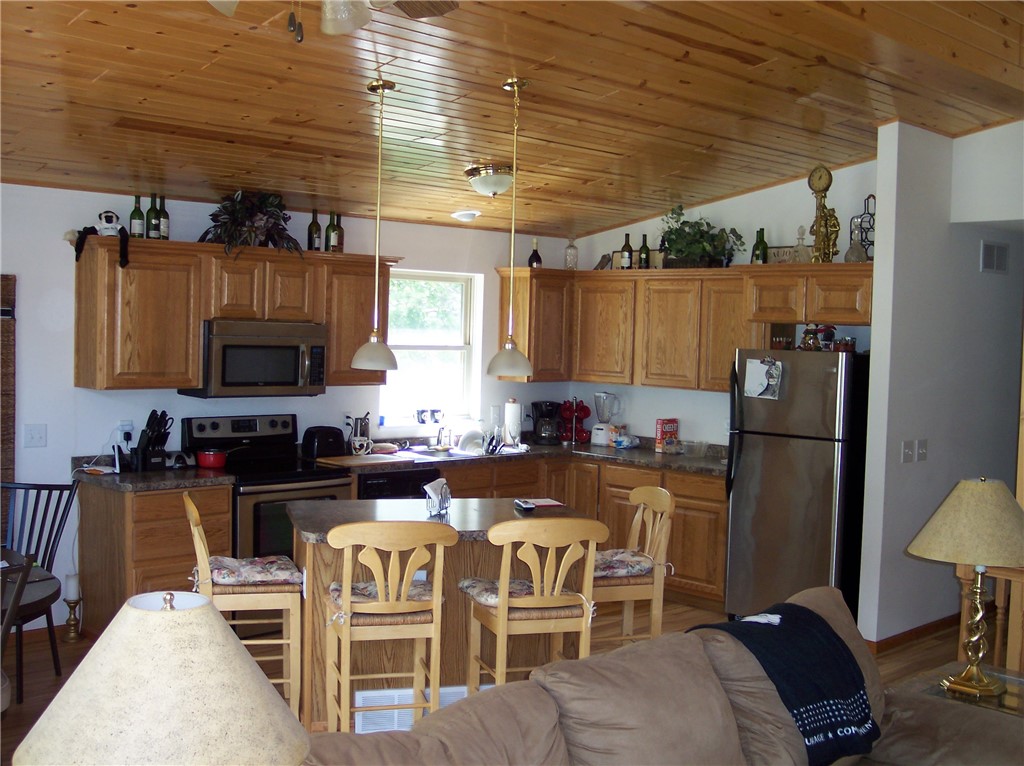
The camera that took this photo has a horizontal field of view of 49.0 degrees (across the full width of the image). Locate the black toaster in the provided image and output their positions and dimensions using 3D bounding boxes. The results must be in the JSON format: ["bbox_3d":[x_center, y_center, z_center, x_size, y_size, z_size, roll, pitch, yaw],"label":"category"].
[{"bbox_3d":[-1.159,0.373,6.969,0.250,0.200,0.170,-1,4,-43],"label":"black toaster"}]

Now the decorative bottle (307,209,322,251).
[{"bbox_3d":[-1.197,-0.903,6.827,0.077,0.297,0.077,1,3,0],"label":"decorative bottle"}]

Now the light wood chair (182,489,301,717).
[{"bbox_3d":[-1.199,0.985,4.983,0.510,0.995,0.500,1,3,-16],"label":"light wood chair"}]

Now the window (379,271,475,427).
[{"bbox_3d":[-0.579,-0.238,7.675,0.894,1.023,0.099,-1,4,-43],"label":"window"}]

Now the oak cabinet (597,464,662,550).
[{"bbox_3d":[0.980,0.955,7.552,0.616,0.854,0.550,-1,4,-43],"label":"oak cabinet"}]

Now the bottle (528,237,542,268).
[{"bbox_3d":[0.165,-0.906,8.023,0.091,0.265,0.091,1,3,0],"label":"bottle"}]

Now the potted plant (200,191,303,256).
[{"bbox_3d":[-1.497,-0.912,6.500,0.610,0.385,0.420,-1,4,-43],"label":"potted plant"}]

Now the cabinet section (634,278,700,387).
[{"bbox_3d":[1.163,-0.340,7.740,0.322,0.747,0.571,-1,4,-42],"label":"cabinet section"}]

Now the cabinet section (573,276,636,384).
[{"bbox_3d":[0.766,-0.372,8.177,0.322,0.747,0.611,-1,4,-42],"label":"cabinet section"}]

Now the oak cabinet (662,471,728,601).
[{"bbox_3d":[1.364,0.998,7.283,0.635,0.873,0.525,-1,4,-43],"label":"oak cabinet"}]

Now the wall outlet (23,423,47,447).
[{"bbox_3d":[-2.532,0.285,5.980,0.118,0.119,0.010,-1,4,-43],"label":"wall outlet"}]

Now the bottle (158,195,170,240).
[{"bbox_3d":[-1.903,-0.875,6.122,0.075,0.286,0.075,-1,4,-43],"label":"bottle"}]

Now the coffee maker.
[{"bbox_3d":[0.257,0.294,8.293,0.210,0.320,0.230,2,3,1],"label":"coffee maker"}]

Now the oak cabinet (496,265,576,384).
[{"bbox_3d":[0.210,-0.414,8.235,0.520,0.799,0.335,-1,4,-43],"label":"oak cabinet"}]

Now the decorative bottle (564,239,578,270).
[{"bbox_3d":[0.447,-0.931,8.441,0.092,0.310,0.092,1,3,0],"label":"decorative bottle"}]

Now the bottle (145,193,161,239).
[{"bbox_3d":[-1.971,-0.889,6.165,0.076,0.305,0.076,-1,4,-43],"label":"bottle"}]

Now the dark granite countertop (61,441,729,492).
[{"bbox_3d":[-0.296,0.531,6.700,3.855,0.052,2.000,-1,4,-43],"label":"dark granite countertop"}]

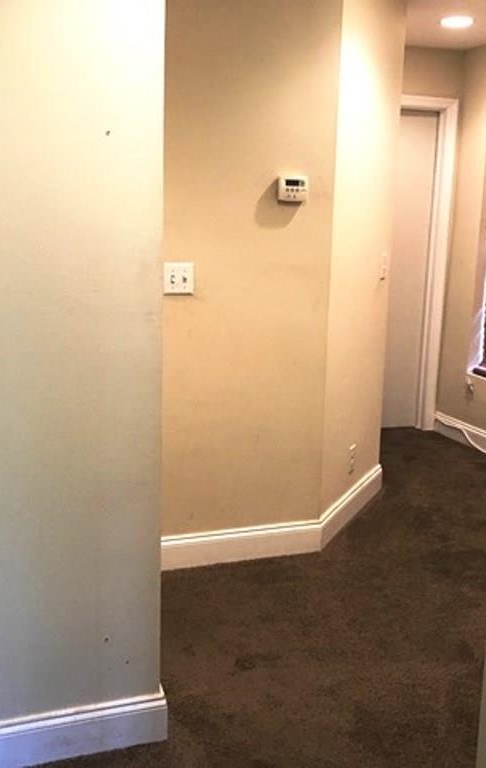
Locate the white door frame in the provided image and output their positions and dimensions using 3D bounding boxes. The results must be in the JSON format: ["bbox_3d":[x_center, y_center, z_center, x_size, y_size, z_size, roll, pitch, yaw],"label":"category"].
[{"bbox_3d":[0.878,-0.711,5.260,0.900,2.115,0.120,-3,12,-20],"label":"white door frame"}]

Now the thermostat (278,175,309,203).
[{"bbox_3d":[0.201,-0.740,3.145,0.115,0.090,0.032,-3,12,-20],"label":"thermostat"}]

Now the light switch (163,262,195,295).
[{"bbox_3d":[-0.234,-0.389,3.065,0.117,0.117,0.016,-3,12,-20],"label":"light switch"}]

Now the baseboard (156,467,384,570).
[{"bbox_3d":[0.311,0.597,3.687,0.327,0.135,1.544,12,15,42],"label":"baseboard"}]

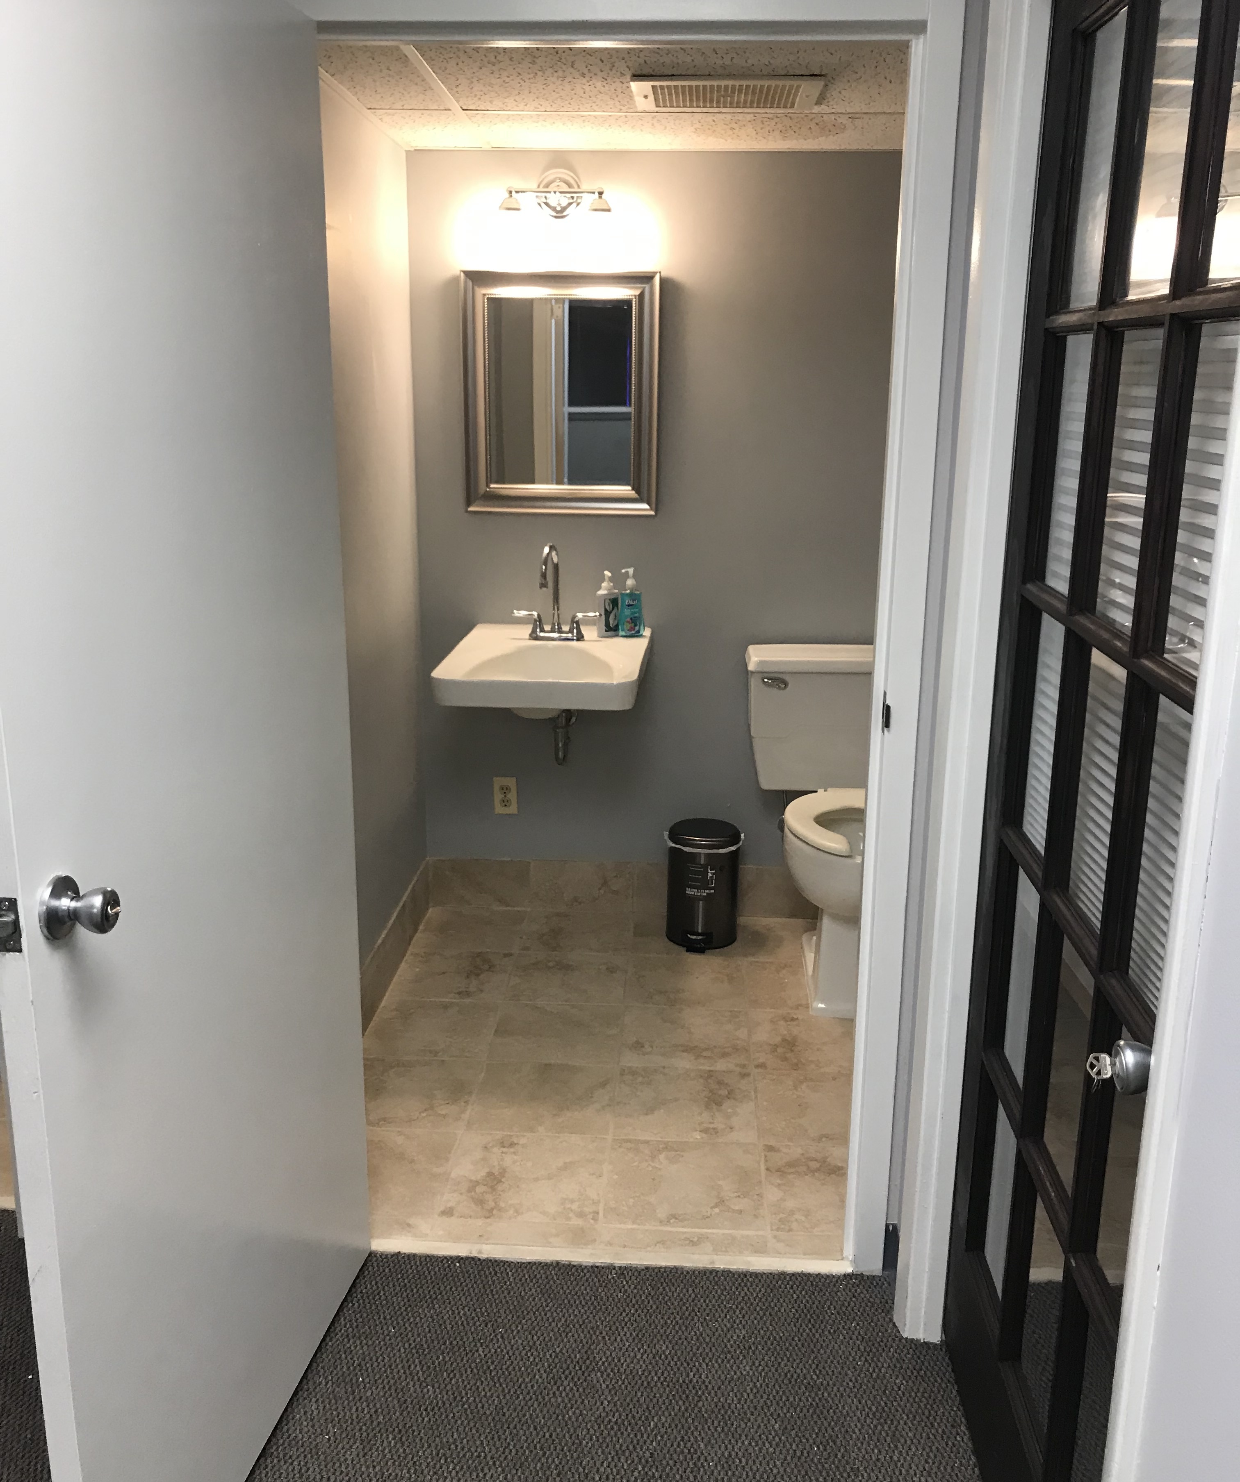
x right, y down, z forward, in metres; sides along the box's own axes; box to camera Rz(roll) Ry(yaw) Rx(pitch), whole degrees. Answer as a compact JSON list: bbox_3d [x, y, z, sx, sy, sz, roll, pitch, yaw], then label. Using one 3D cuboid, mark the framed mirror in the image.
[{"bbox_3d":[-0.161,-0.938,3.628,0.528,0.635,0.040,1,15,3],"label":"framed mirror"}]

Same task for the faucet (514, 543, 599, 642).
[{"bbox_3d":[-0.171,-0.391,3.530,0.236,0.259,0.150,2,15,5],"label":"faucet"}]

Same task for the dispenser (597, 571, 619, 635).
[{"bbox_3d":[-0.030,-0.375,3.629,0.061,0.181,0.050,-4,15,-17],"label":"dispenser"}]

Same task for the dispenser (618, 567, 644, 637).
[{"bbox_3d":[0.034,-0.377,3.625,0.066,0.188,0.045,1,15,3],"label":"dispenser"}]

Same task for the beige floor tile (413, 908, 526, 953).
[{"bbox_3d":[-0.433,0.552,3.892,0.292,0.010,0.315,1,15,3],"label":"beige floor tile"}]

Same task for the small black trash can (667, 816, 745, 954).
[{"bbox_3d":[0.235,0.404,3.810,0.205,0.335,0.230,3,15,10],"label":"small black trash can"}]

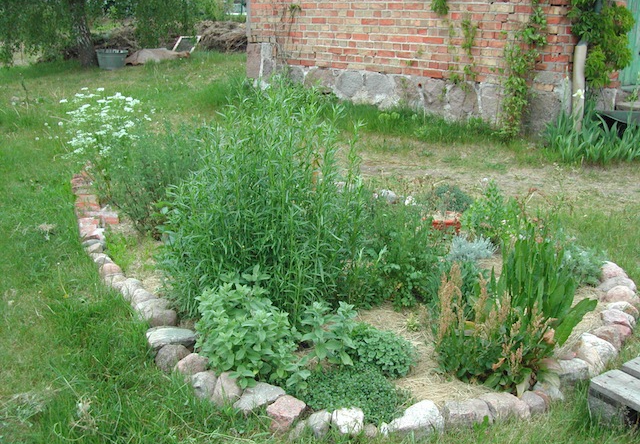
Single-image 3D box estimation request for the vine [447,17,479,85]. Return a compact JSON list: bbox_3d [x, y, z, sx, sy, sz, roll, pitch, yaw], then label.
[{"bbox_3d":[1.256,-1.565,6.381,0.130,0.600,0.380,-13,21,-38],"label":"vine"}]

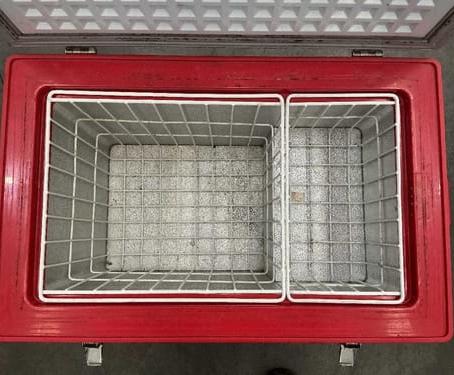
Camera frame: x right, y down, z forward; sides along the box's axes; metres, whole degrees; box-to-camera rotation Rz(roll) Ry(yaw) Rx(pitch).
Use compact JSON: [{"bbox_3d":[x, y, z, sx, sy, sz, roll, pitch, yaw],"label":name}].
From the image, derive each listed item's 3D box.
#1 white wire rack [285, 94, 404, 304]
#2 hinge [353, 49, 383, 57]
[{"bbox_3d":[0.218,0.025,0.843,0.213,0.187,0.387,0,85,0],"label":"white wire rack"},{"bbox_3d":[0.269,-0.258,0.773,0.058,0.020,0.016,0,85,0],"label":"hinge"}]

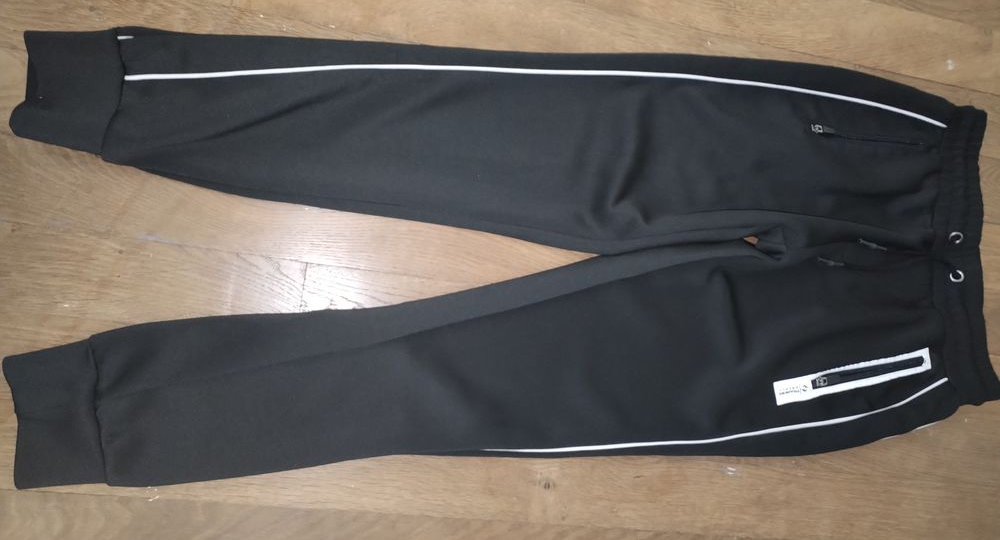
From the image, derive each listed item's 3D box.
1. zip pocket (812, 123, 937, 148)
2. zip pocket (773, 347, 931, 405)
[{"bbox_3d":[0.395,-0.142,0.797,0.151,0.010,0.014,3,87,-13],"label":"zip pocket"},{"bbox_3d":[0.370,0.111,0.783,0.188,0.010,0.023,-10,90,-13],"label":"zip pocket"}]

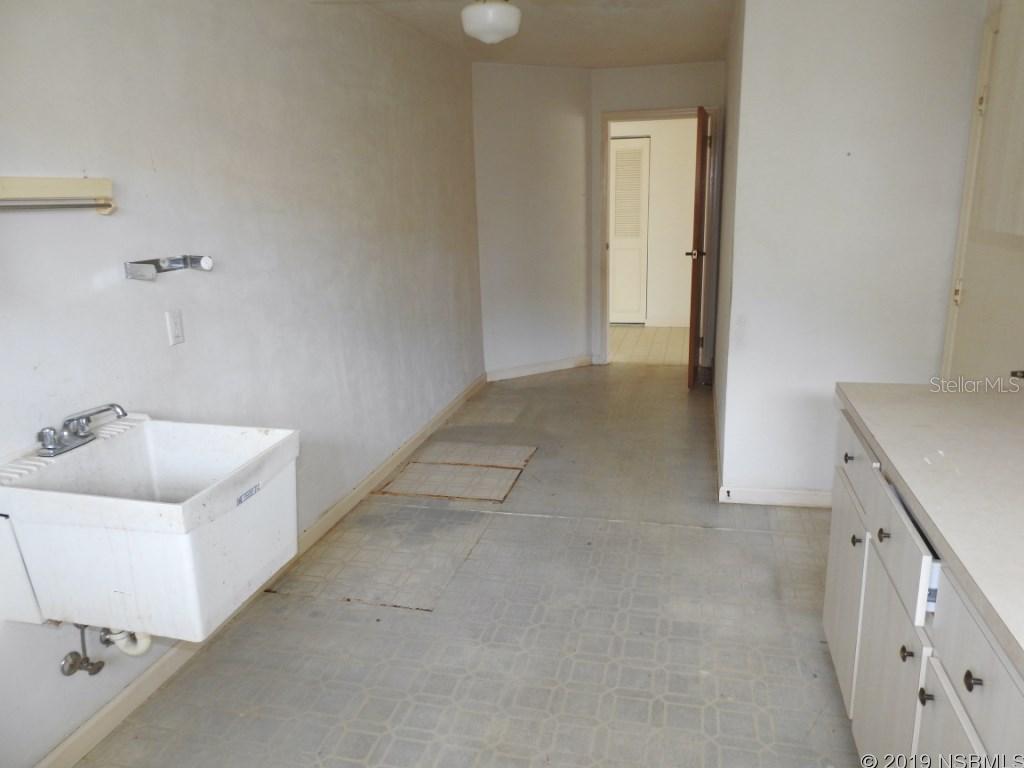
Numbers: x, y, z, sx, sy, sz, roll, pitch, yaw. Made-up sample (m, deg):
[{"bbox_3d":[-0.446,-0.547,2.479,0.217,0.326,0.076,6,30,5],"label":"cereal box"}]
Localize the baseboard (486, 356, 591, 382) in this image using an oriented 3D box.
[{"bbox_3d":[0.255,-0.133,6.100,1.035,0.085,0.015,-10,17,-26],"label":"baseboard"}]

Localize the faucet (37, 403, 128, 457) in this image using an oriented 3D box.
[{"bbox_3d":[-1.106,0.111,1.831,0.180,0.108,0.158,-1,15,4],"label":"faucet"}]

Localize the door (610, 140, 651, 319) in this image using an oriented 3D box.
[{"bbox_3d":[1.261,-1.644,7.754,0.455,1.980,0.035,2,16,14],"label":"door"}]

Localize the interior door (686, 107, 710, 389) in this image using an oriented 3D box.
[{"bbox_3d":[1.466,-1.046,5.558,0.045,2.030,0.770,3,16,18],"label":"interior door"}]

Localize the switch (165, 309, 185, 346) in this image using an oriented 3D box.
[{"bbox_3d":[-1.104,-0.184,2.333,0.010,0.113,0.068,2,16,14],"label":"switch"}]

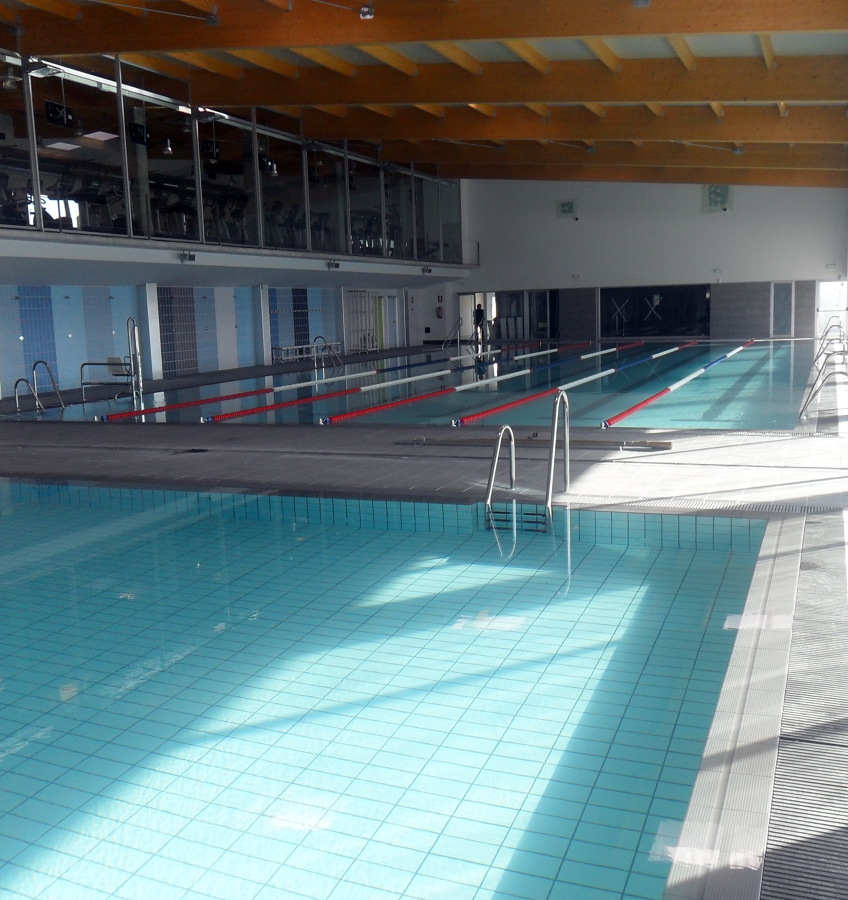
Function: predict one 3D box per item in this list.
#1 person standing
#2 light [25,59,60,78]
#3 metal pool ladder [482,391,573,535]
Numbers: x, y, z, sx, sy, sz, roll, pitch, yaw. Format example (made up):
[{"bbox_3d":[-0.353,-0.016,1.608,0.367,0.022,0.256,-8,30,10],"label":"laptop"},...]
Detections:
[{"bbox_3d":[2.535,-5.777,42.704,0.540,1.770,0.360,0,9,15],"label":"person standing"},{"bbox_3d":[-7.460,-7.480,18.351,0.550,0.220,0.360,2,9,23],"label":"light"},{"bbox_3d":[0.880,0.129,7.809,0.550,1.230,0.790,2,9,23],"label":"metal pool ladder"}]

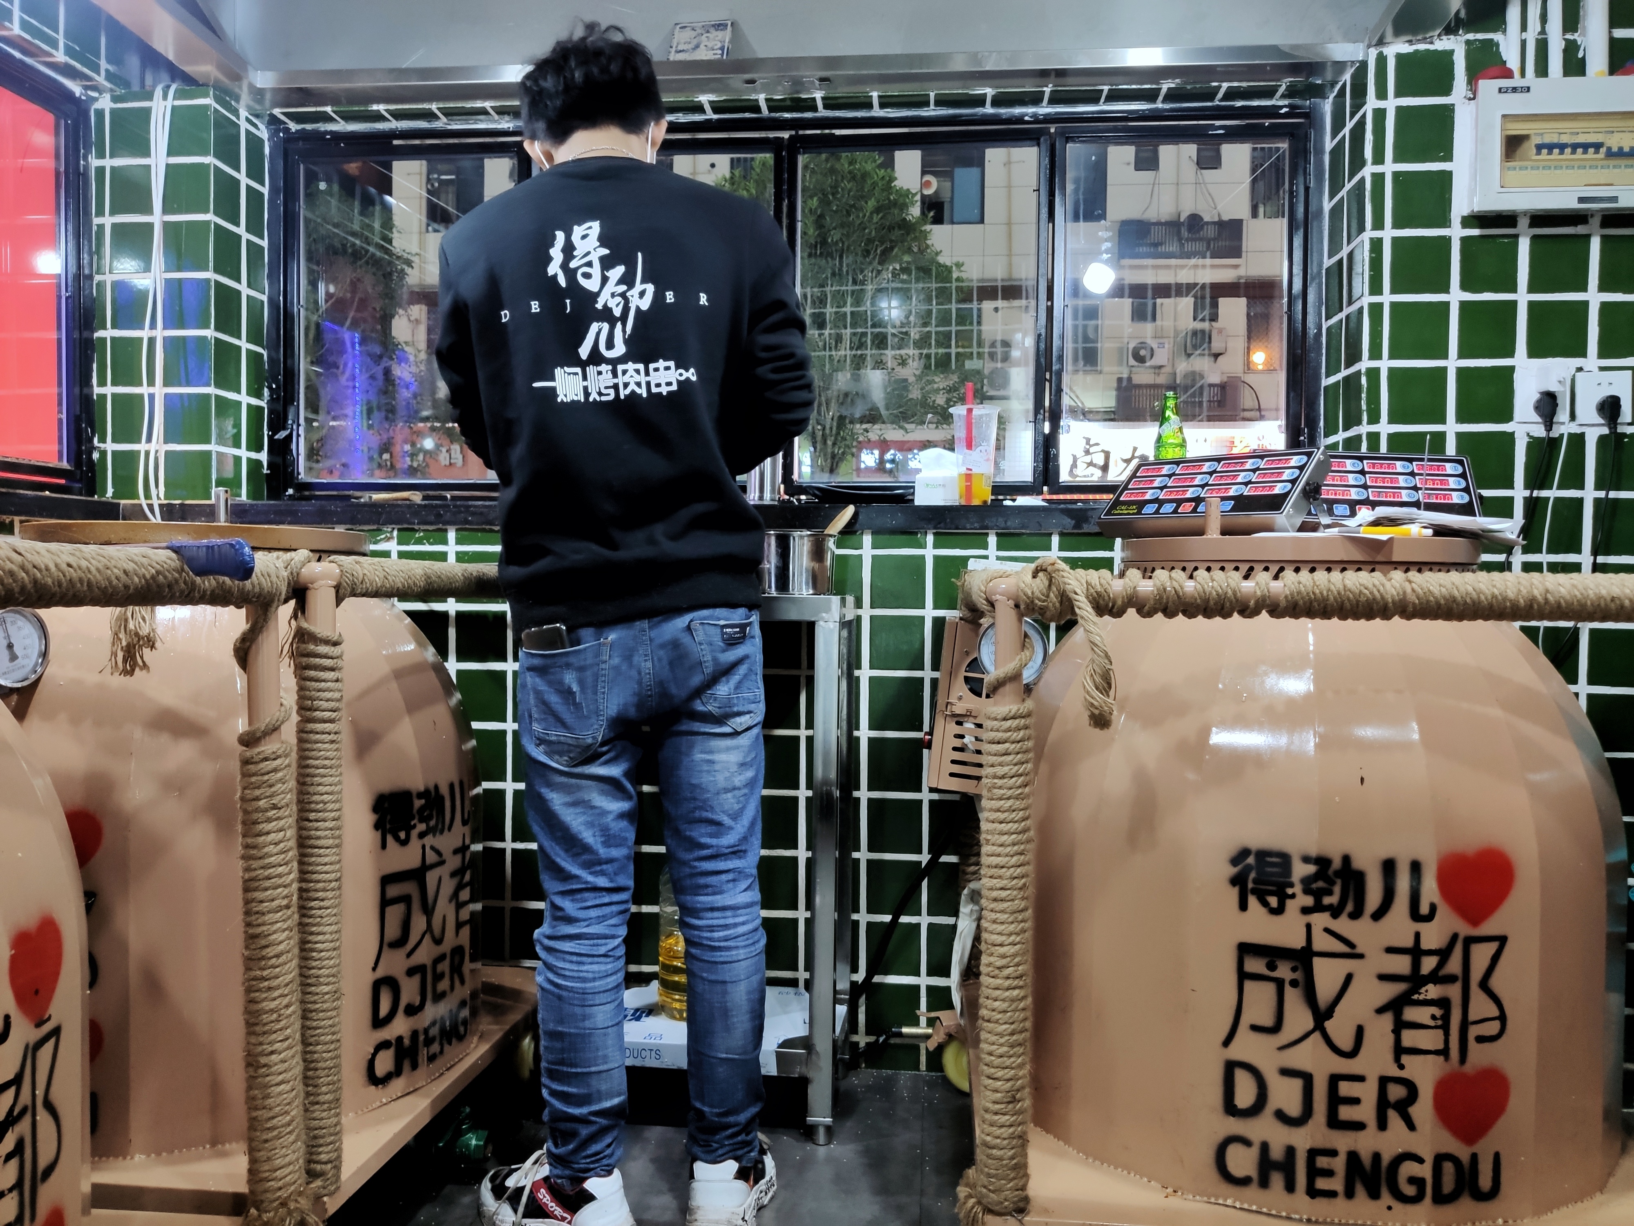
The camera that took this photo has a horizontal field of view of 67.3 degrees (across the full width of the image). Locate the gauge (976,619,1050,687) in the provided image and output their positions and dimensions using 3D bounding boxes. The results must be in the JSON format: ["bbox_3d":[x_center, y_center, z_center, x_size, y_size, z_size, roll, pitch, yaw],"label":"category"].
[{"bbox_3d":[0.280,0.058,1.746,0.099,0.099,0.035,1,-7,14],"label":"gauge"}]

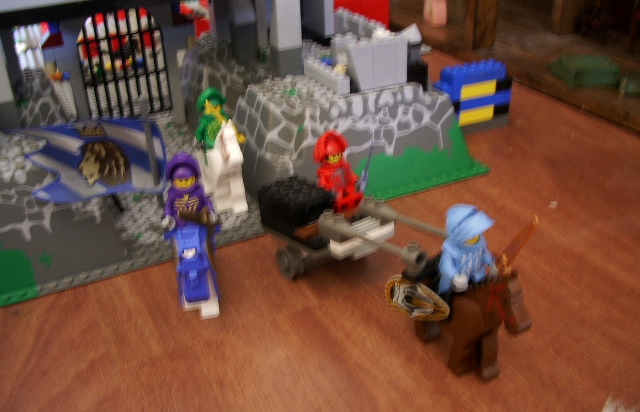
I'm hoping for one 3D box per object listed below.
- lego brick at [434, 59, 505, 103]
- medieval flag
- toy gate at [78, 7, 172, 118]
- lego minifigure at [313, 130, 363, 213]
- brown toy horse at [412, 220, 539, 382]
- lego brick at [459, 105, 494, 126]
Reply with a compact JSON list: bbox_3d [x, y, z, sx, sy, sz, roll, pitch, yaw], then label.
[{"bbox_3d":[0.111,-0.092,0.478,0.055,0.021,0.017,-15,32,-22],"label":"lego brick"},{"bbox_3d":[-0.116,-0.023,0.325,0.071,0.043,0.012,-1,30,3],"label":"medieval flag"},{"bbox_3d":[-0.148,-0.107,0.485,0.067,0.085,0.005,-15,32,-21],"label":"toy gate"},{"bbox_3d":[0.010,-0.018,0.347,0.024,0.042,0.018,-25,37,-34],"label":"lego minifigure"},{"bbox_3d":[0.060,0.044,0.271,0.019,0.055,0.057,-17,33,-24],"label":"brown toy horse"},{"bbox_3d":[0.115,-0.072,0.492,0.032,0.011,0.015,-15,32,-22],"label":"lego brick"}]

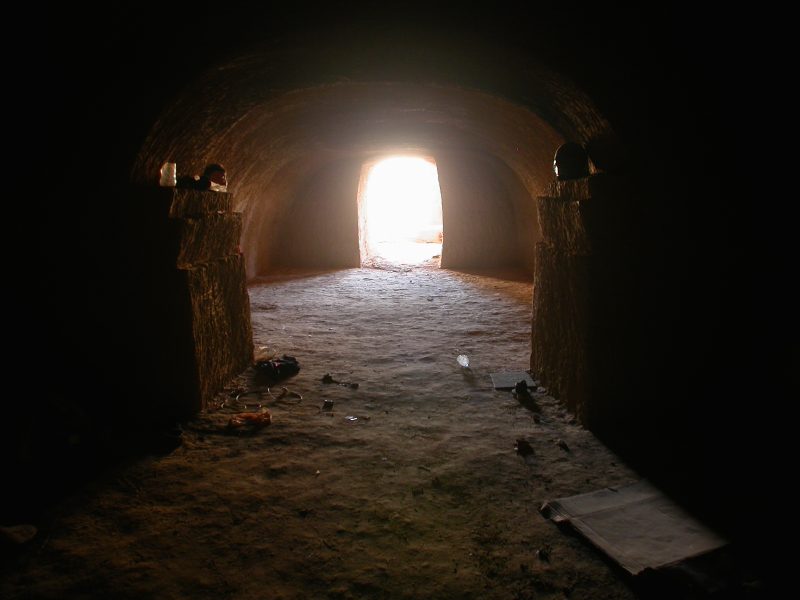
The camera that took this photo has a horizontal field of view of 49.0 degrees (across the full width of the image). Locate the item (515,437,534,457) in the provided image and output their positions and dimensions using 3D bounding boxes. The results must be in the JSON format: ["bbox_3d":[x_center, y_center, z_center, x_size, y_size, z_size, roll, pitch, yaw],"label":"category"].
[{"bbox_3d":[0.684,0.809,4.861,0.105,0.070,0.100,0,7,0],"label":"item"}]

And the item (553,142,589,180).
[{"bbox_3d":[1.149,-0.930,5.900,0.260,0.250,0.230,5,9,36],"label":"item"}]

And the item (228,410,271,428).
[{"bbox_3d":[-0.927,0.728,5.482,0.280,0.075,0.150,1,7,7],"label":"item"}]

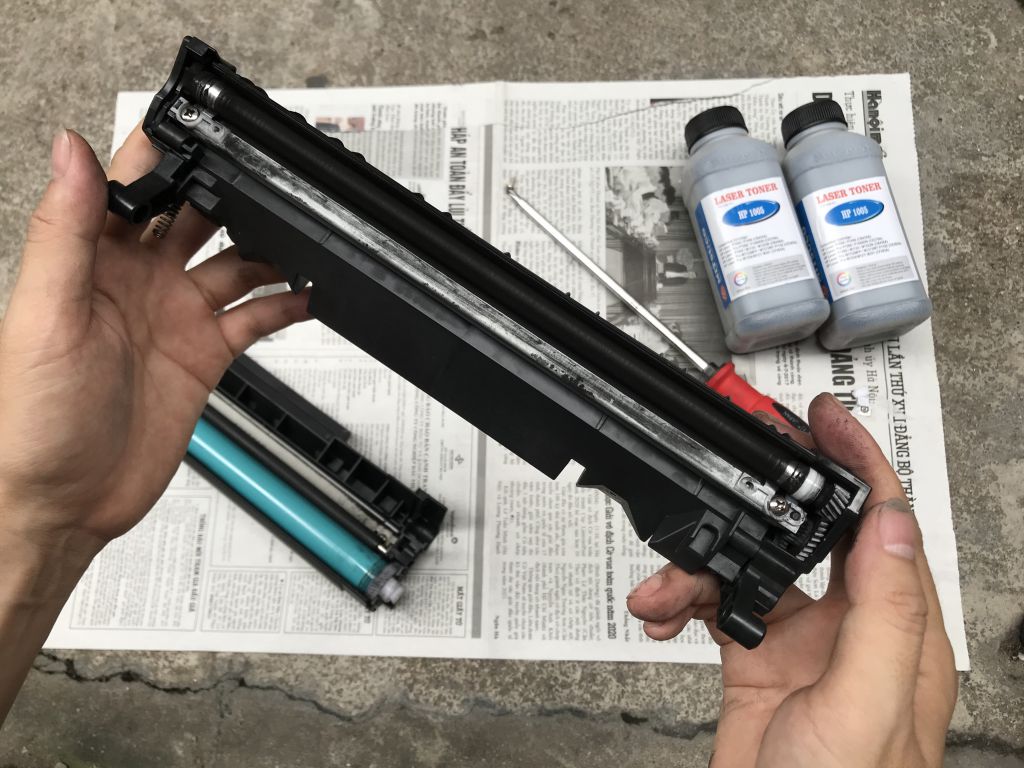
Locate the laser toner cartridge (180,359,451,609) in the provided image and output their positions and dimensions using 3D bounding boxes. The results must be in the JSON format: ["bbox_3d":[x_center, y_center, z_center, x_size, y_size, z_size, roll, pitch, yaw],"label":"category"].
[{"bbox_3d":[-0.171,0.040,0.561,0.277,0.042,0.084,35,82,10],"label":"laser toner cartridge"}]

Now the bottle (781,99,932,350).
[{"bbox_3d":[0.223,-0.109,0.560,0.058,0.060,0.162,-12,77,1],"label":"bottle"}]

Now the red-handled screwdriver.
[{"bbox_3d":[0.108,-0.038,0.571,0.031,0.031,0.317,-44,76,-6],"label":"red-handled screwdriver"}]

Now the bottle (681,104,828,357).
[{"bbox_3d":[0.158,-0.107,0.563,0.058,0.060,0.162,-13,77,1],"label":"bottle"}]

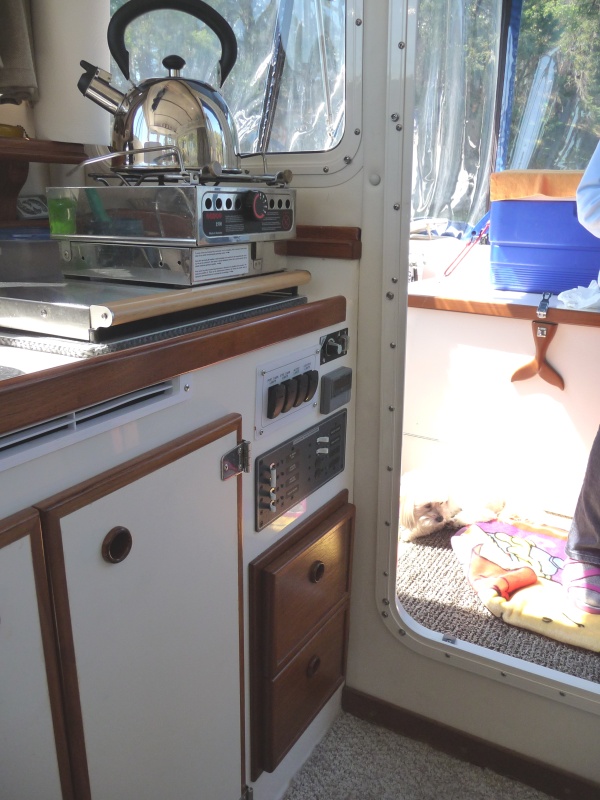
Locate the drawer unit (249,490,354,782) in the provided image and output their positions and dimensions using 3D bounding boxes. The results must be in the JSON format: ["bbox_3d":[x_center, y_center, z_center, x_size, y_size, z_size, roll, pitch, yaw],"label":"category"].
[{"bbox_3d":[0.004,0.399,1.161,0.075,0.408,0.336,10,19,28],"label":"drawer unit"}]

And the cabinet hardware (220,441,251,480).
[{"bbox_3d":[-0.085,0.084,0.858,0.017,0.042,0.060,10,19,28],"label":"cabinet hardware"}]

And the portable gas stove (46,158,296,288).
[{"bbox_3d":[-0.183,-0.271,0.977,0.286,0.151,0.254,10,19,28],"label":"portable gas stove"}]

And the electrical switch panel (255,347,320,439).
[{"bbox_3d":[-0.006,-0.014,0.981,0.021,0.107,0.192,10,19,28],"label":"electrical switch panel"}]

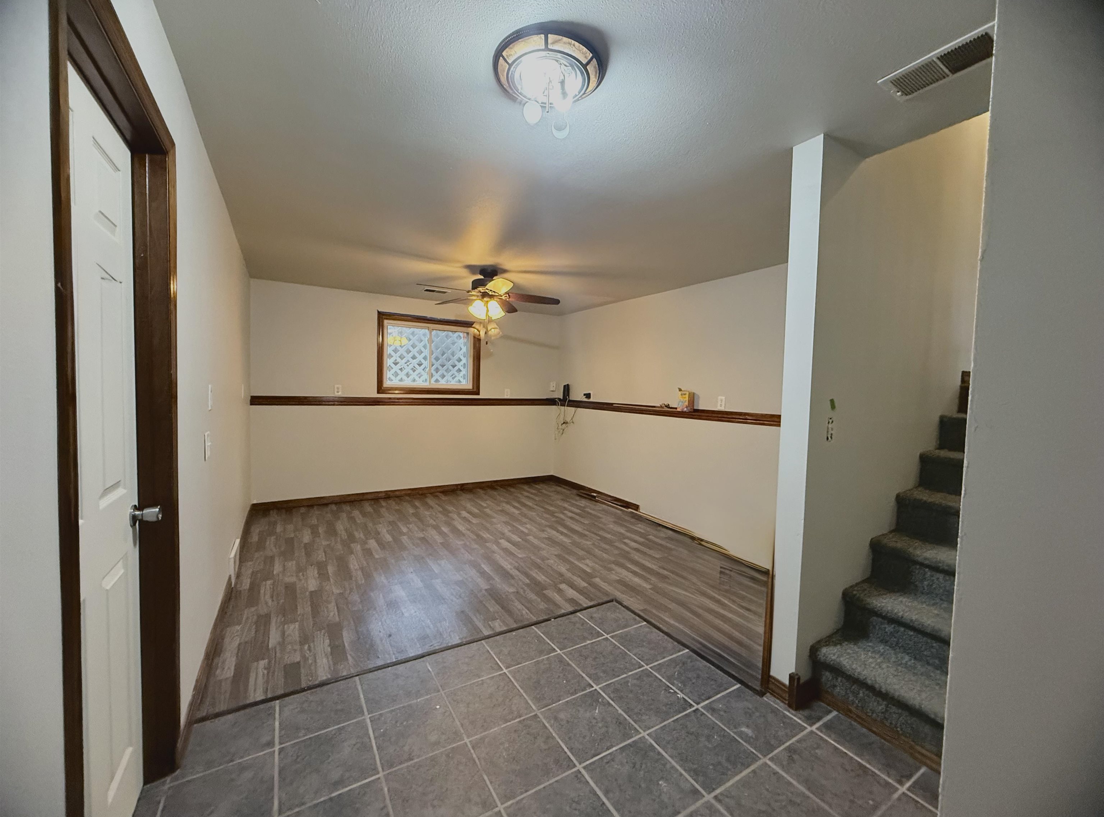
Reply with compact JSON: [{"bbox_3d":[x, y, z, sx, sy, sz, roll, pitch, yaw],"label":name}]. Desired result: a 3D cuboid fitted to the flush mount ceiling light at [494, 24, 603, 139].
[{"bbox_3d":[-0.008,-1.073,1.498,0.380,0.165,0.380,1,3,0],"label":"flush mount ceiling light"}]

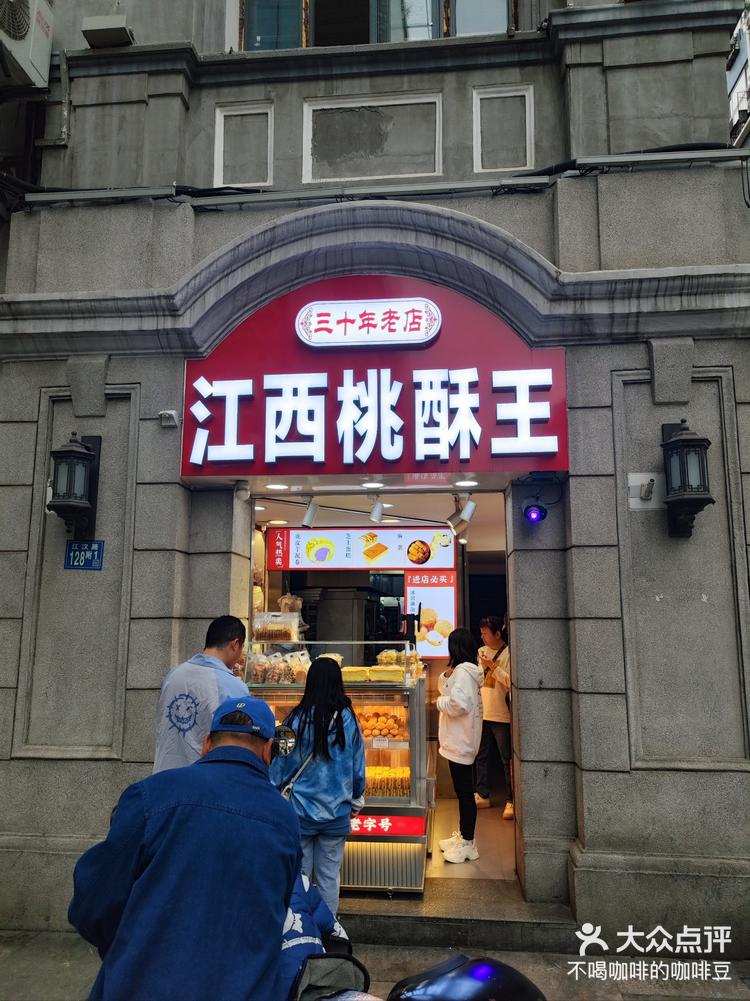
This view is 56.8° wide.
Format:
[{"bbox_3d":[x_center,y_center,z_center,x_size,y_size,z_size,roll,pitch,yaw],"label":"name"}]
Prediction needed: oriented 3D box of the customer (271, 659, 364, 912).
[{"bbox_3d":[-0.305,1.623,3.686,0.495,1.545,0.350,0,-9,5],"label":"customer"}]

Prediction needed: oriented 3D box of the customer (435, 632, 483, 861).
[{"bbox_3d":[0.604,1.693,4.903,0.340,1.560,0.440,-2,-9,13],"label":"customer"}]

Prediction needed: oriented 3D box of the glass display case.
[{"bbox_3d":[-0.218,1.735,4.493,1.135,1.260,0.650,0,-9,5],"label":"glass display case"}]

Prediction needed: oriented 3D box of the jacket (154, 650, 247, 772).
[{"bbox_3d":[-0.860,1.149,3.449,0.510,0.760,0.320,-5,-10,32],"label":"jacket"}]

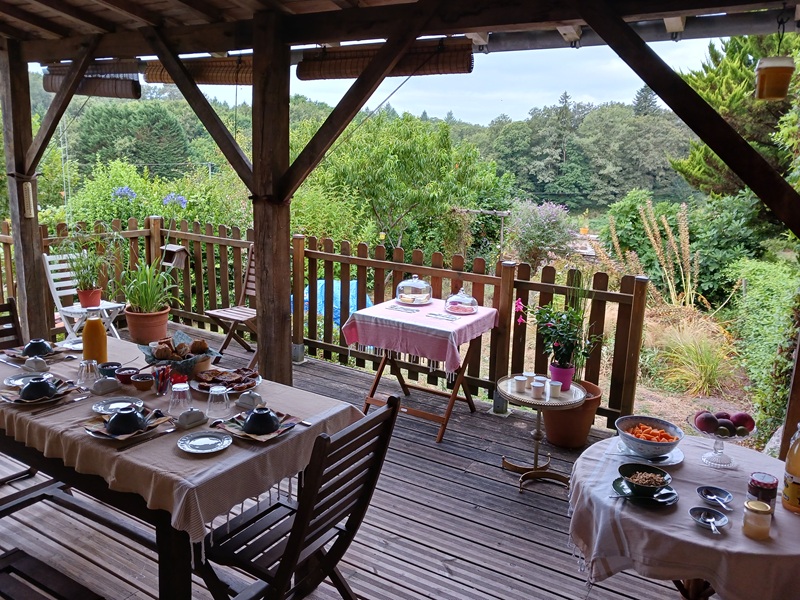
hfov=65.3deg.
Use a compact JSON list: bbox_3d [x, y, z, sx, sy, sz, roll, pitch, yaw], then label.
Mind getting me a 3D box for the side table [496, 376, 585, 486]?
[{"bbox_3d":[0.759,0.741,3.440,0.472,0.540,0.472,2,12,0],"label":"side table"}]

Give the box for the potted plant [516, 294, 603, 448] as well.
[{"bbox_3d":[0.977,0.458,3.834,0.490,0.950,0.460,2,12,0],"label":"potted plant"}]

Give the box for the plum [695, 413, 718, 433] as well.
[{"bbox_3d":[1.008,0.403,2.045,0.067,0.066,0.067,2,12,0],"label":"plum"}]

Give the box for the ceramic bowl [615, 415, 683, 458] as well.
[{"bbox_3d":[0.835,0.472,2.102,0.219,0.087,0.219,2,12,0],"label":"ceramic bowl"}]

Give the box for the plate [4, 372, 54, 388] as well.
[{"bbox_3d":[-1.510,0.335,2.548,0.177,0.020,0.177,2,12,0],"label":"plate"}]

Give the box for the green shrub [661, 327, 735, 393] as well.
[{"bbox_3d":[2.751,0.567,5.750,0.680,0.600,0.660,8,12,26],"label":"green shrub"}]

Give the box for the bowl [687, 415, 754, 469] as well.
[{"bbox_3d":[1.061,0.476,2.069,0.205,0.123,0.205,9,12,28],"label":"bowl"}]

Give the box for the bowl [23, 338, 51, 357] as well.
[{"bbox_3d":[-1.640,0.210,2.824,0.124,0.059,0.124,-4,13,-30],"label":"bowl"}]

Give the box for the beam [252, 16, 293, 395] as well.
[{"bbox_3d":[-0.763,-0.402,3.799,0.155,2.516,0.155,9,14,29],"label":"beam"}]

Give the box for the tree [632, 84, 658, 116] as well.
[{"bbox_3d":[54.183,-37.356,140.000,7.500,22.000,7.500,6,12,20],"label":"tree"}]

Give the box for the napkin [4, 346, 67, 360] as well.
[{"bbox_3d":[-1.635,0.240,2.803,0.205,0.022,0.205,9,13,30],"label":"napkin"}]

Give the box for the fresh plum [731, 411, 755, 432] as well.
[{"bbox_3d":[1.129,0.402,2.055,0.069,0.066,0.069,2,12,0],"label":"fresh plum"}]

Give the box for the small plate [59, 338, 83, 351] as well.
[{"bbox_3d":[-1.543,0.213,2.999,0.172,0.020,0.172,-3,12,-27],"label":"small plate"}]

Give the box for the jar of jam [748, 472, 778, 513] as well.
[{"bbox_3d":[1.013,0.546,1.749,0.070,0.103,0.070,6,11,17],"label":"jar of jam"}]

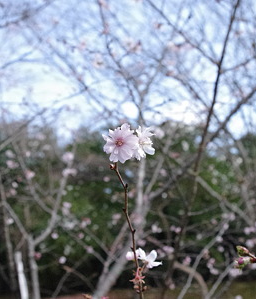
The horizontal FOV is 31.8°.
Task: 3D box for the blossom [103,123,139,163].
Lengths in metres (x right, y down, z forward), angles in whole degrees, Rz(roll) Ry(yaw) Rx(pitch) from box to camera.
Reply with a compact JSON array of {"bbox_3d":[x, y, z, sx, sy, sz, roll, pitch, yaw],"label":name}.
[{"bbox_3d":[-0.006,-0.006,0.415,0.034,0.037,0.018,0,3,0],"label":"blossom"}]

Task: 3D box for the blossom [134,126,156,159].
[{"bbox_3d":[0.015,-0.006,0.423,0.020,0.033,0.033,2,-3,29],"label":"blossom"}]

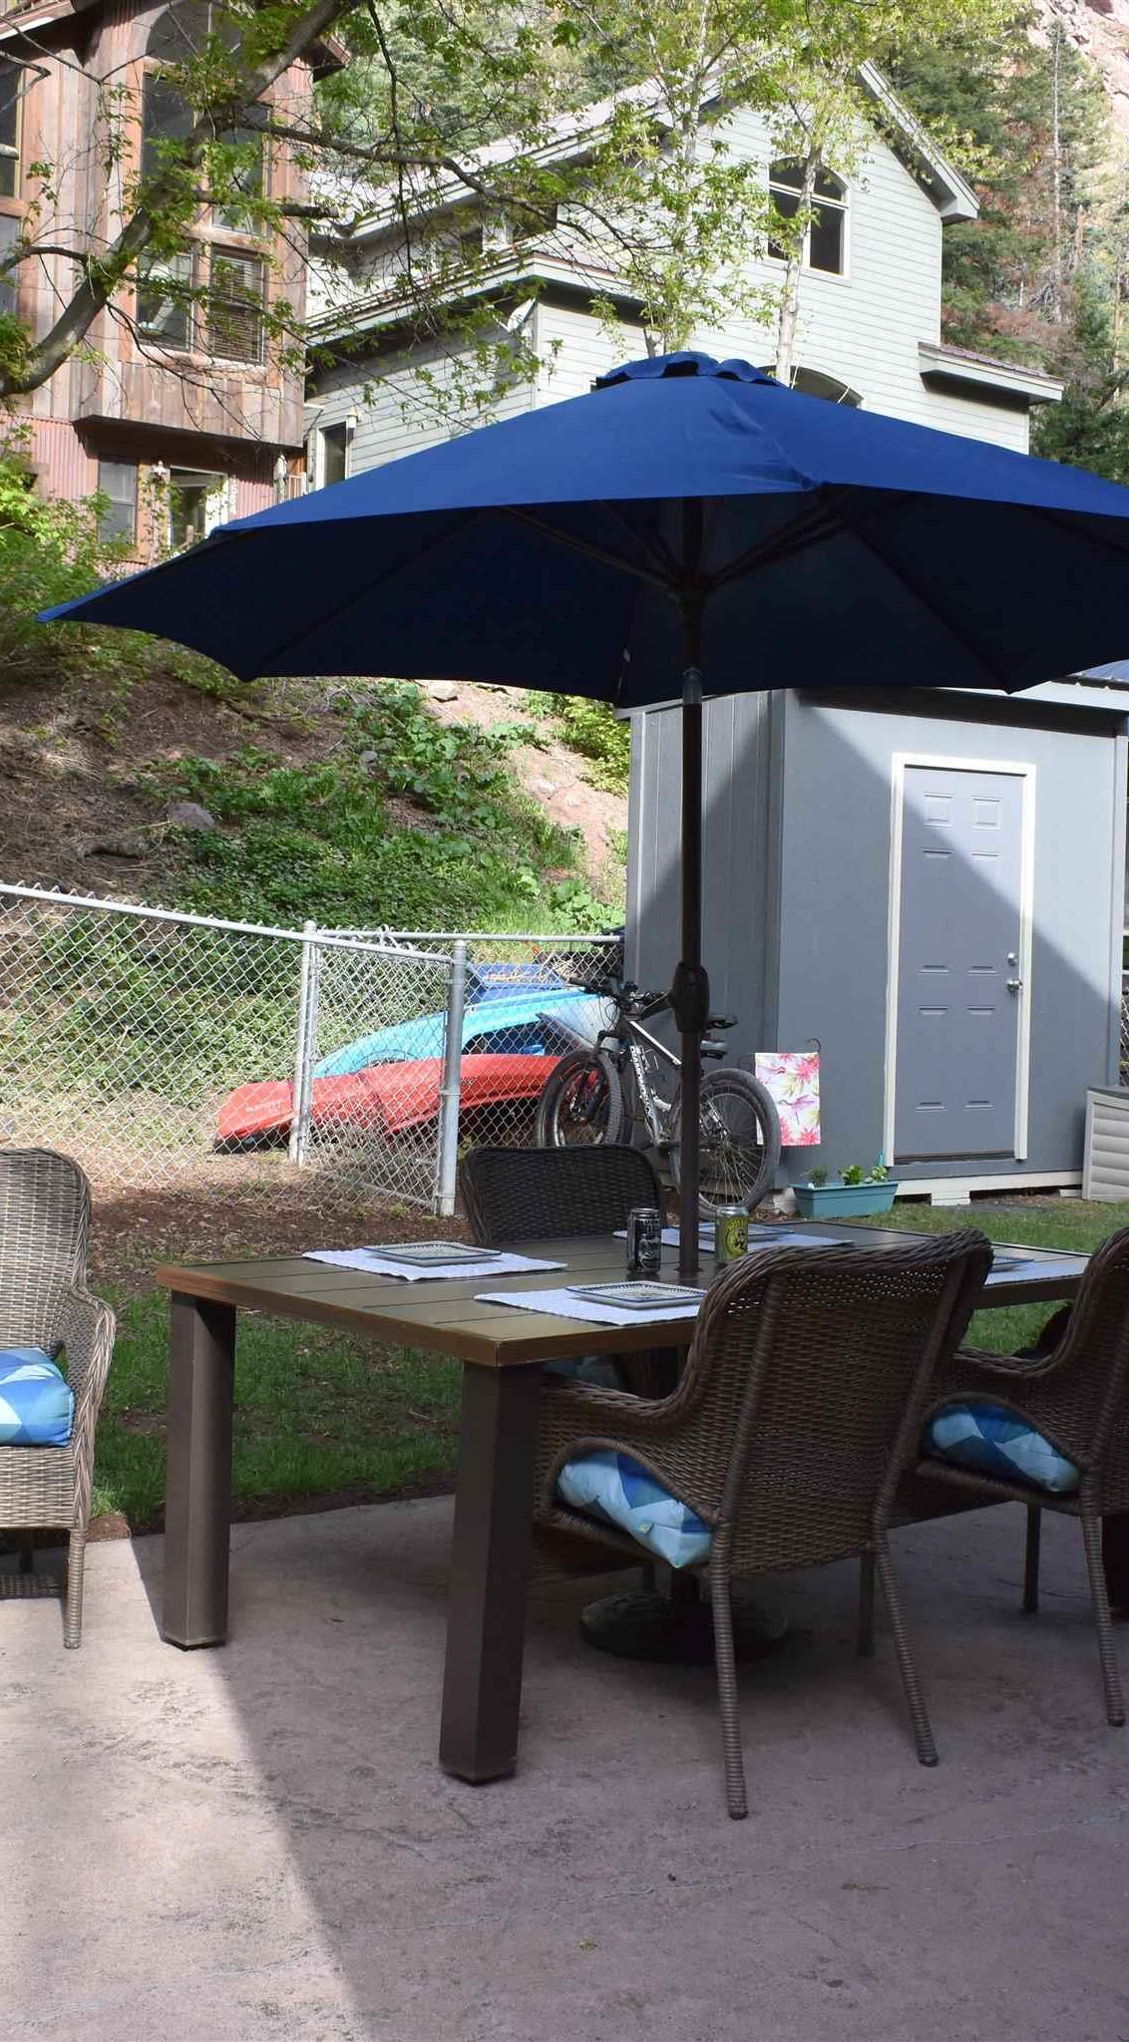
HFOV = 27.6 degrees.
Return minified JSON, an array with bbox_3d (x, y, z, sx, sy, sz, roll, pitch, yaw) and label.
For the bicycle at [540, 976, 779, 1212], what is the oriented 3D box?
[{"bbox_3d":[0.440,0.350,11.650,0.700,1.100,1.860,-1,3,-38],"label":"bicycle"}]

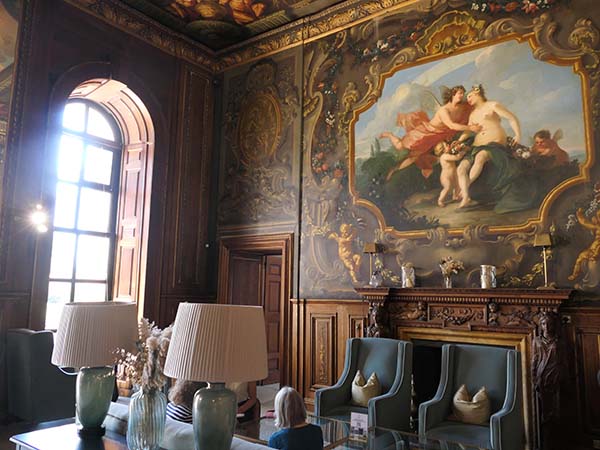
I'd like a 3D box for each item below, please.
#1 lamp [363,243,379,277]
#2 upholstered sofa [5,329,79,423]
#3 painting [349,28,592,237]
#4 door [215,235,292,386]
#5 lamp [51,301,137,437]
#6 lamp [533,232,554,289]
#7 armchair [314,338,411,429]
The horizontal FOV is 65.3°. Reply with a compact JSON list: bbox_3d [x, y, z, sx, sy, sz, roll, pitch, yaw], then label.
[{"bbox_3d":[0.885,0.501,5.840,0.170,0.540,0.170,1,-8,0],"label":"lamp"},{"bbox_3d":[-2.932,1.829,5.629,0.640,1.120,0.850,-5,-10,36],"label":"upholstered sofa"},{"bbox_3d":[1.830,-1.006,5.656,2.850,2.264,0.080,-5,-10,36],"label":"painting"},{"bbox_3d":[-0.721,1.409,7.230,1.518,2.485,0.200,-5,-10,36],"label":"door"},{"bbox_3d":[-1.171,0.823,2.703,0.460,0.740,0.460,-5,-10,36],"label":"lamp"},{"bbox_3d":[2.456,0.381,4.703,0.180,0.540,0.170,-5,-10,36],"label":"lamp"},{"bbox_3d":[0.644,1.751,4.633,0.620,1.115,0.851,-5,-10,36],"label":"armchair"}]

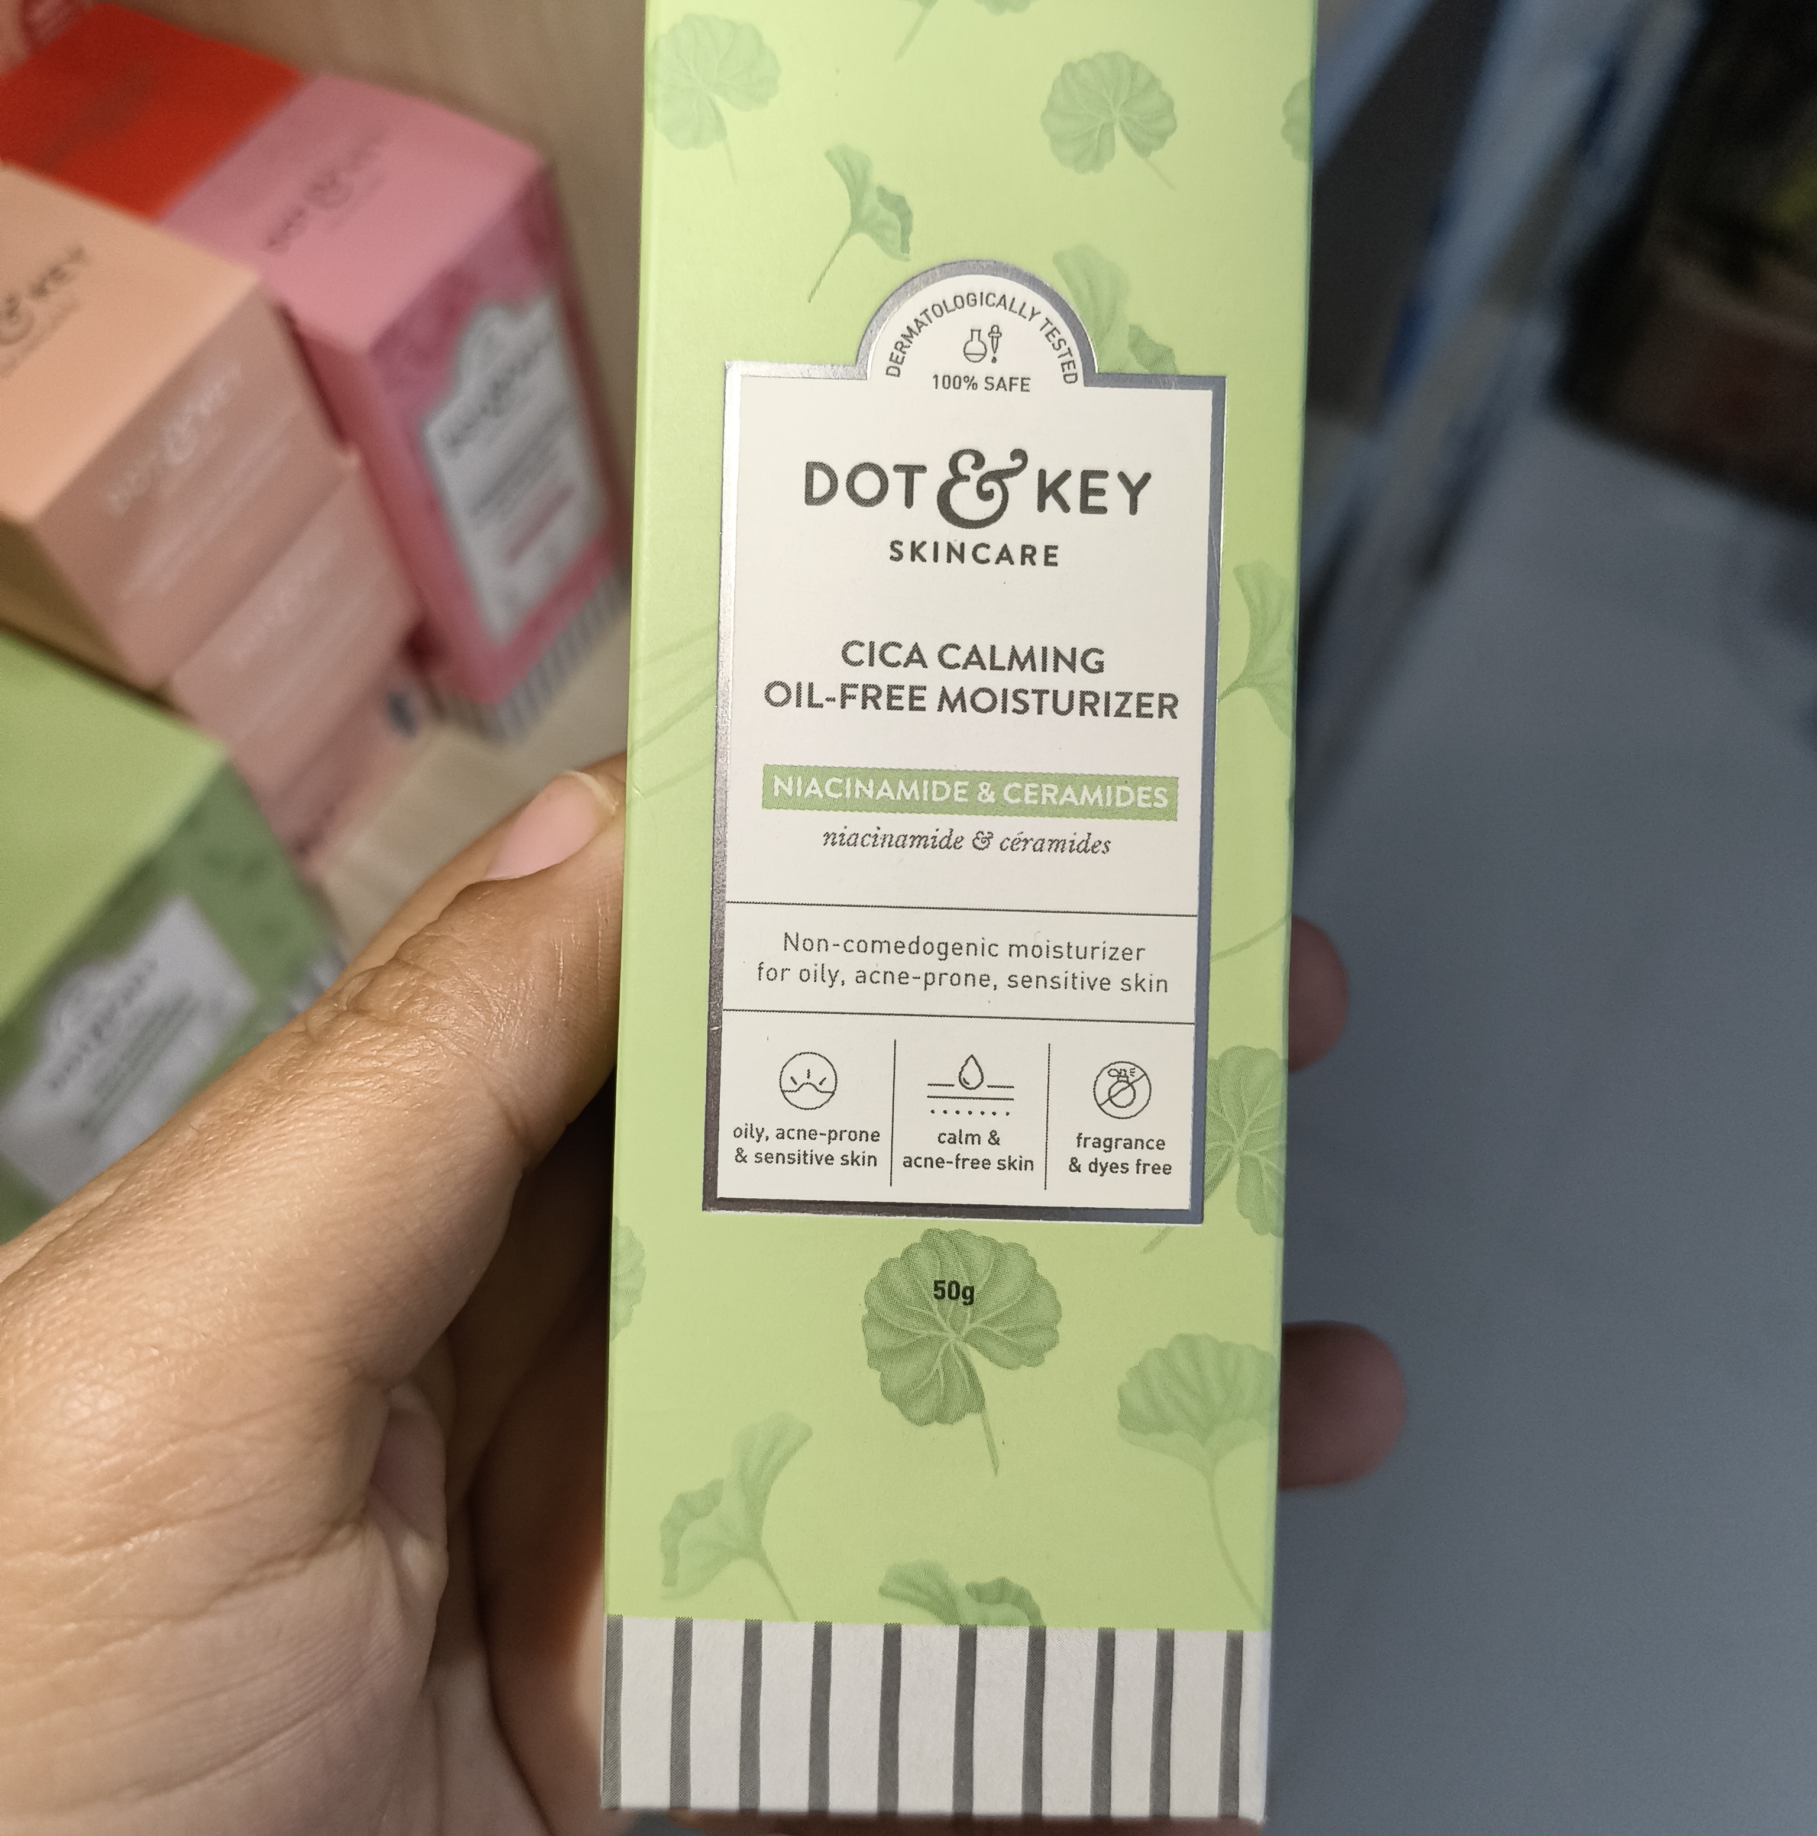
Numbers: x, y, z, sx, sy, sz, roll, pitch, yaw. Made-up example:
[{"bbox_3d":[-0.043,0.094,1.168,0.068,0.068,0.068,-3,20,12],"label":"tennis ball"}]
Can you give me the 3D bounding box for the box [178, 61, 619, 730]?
[{"bbox_3d":[-0.089,-0.087,0.308,0.043,0.108,0.045,26,66,11],"label":"box"}]

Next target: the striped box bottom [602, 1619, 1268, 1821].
[{"bbox_3d":[0.002,0.058,0.139,0.048,0.036,0.014,2,91,0],"label":"striped box bottom"}]

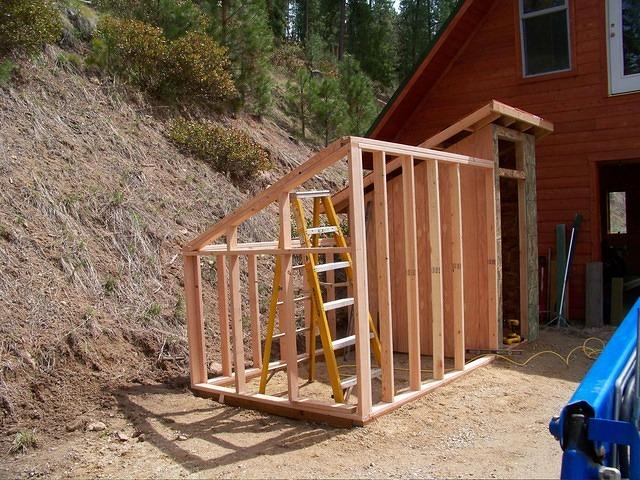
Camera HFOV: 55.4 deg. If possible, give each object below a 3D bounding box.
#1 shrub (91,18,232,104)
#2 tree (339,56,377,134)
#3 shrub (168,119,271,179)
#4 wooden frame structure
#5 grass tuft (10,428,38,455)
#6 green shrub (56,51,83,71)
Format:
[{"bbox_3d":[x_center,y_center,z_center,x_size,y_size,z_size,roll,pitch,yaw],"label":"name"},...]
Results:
[{"bbox_3d":[-3.643,-4.201,14.200,3.296,1.942,2.307,-2,0,-14],"label":"shrub"},{"bbox_3d":[1.383,-5.255,22.500,1.401,3.024,1.401,-2,0,4],"label":"tree"},{"bbox_3d":[-1.977,-1.800,12.000,1.946,1.145,1.460,-2,0,-9],"label":"shrub"},{"bbox_3d":[0.712,-0.006,6.429,2.247,2.604,3.980,-2,0,38],"label":"wooden frame structure"},{"bbox_3d":[-1.950,1.324,4.000,0.180,0.140,0.170,-2,1,0],"label":"grass tuft"},{"bbox_3d":[-4.722,-3.365,11.500,0.490,0.415,0.441,-2,0,-22],"label":"green shrub"}]

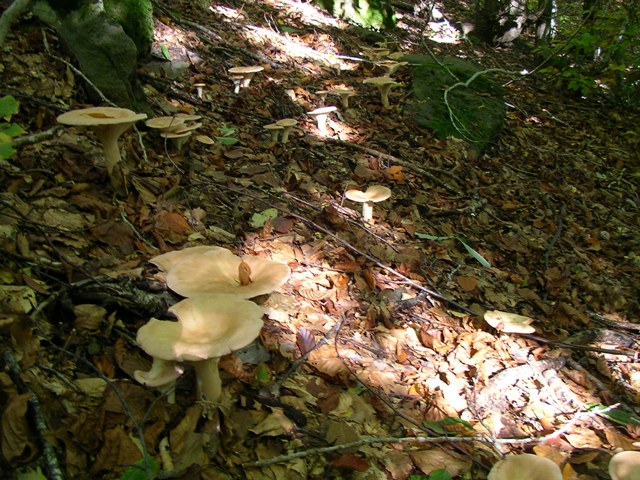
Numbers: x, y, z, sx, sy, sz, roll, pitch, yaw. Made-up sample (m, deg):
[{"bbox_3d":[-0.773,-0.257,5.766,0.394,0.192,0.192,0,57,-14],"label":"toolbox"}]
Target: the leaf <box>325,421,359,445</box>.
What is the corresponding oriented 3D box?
[{"bbox_3d":[0.031,0.274,1.013,0.048,0.014,0.052,2,25,0],"label":"leaf"}]

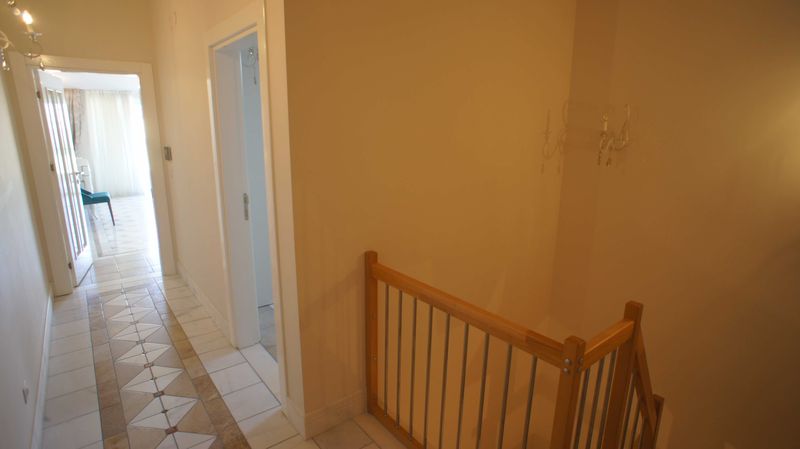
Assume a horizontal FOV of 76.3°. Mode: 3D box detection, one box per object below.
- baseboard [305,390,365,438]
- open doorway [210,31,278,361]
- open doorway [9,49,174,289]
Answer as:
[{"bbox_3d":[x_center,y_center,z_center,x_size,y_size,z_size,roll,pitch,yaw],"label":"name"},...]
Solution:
[{"bbox_3d":[-0.337,1.022,2.761,0.410,0.155,0.020,-9,16,-32],"label":"baseboard"},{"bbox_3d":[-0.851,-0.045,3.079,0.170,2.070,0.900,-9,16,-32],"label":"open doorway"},{"bbox_3d":[-2.771,-0.465,4.755,1.040,2.100,0.170,-9,16,-32],"label":"open doorway"}]

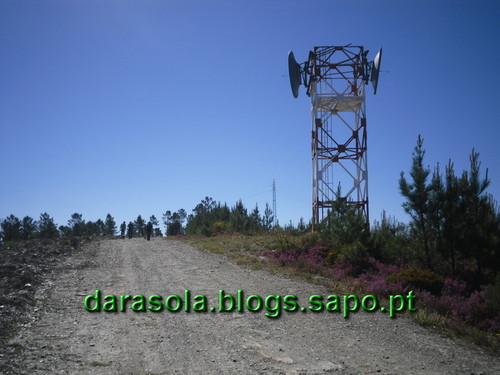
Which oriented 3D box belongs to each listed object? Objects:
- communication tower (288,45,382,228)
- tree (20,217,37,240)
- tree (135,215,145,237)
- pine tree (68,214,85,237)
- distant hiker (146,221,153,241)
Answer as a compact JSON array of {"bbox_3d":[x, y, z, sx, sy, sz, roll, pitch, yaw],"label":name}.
[{"bbox_3d":[6.475,-3.312,37.261,7.143,13.574,3.900,0,-9,0],"label":"communication tower"},{"bbox_3d":[-28.044,5.159,64.000,2.026,3.102,2.026,0,-9,0],"label":"tree"},{"bbox_3d":[-15.668,5.519,72.000,1.567,3.205,1.567,0,-9,0],"label":"tree"},{"bbox_3d":[-23.339,5.078,68.000,2.287,3.296,2.287,0,-9,0],"label":"pine tree"},{"bbox_3d":[-9.064,3.960,45.500,0.560,1.730,0.420,0,-9,0],"label":"distant hiker"}]

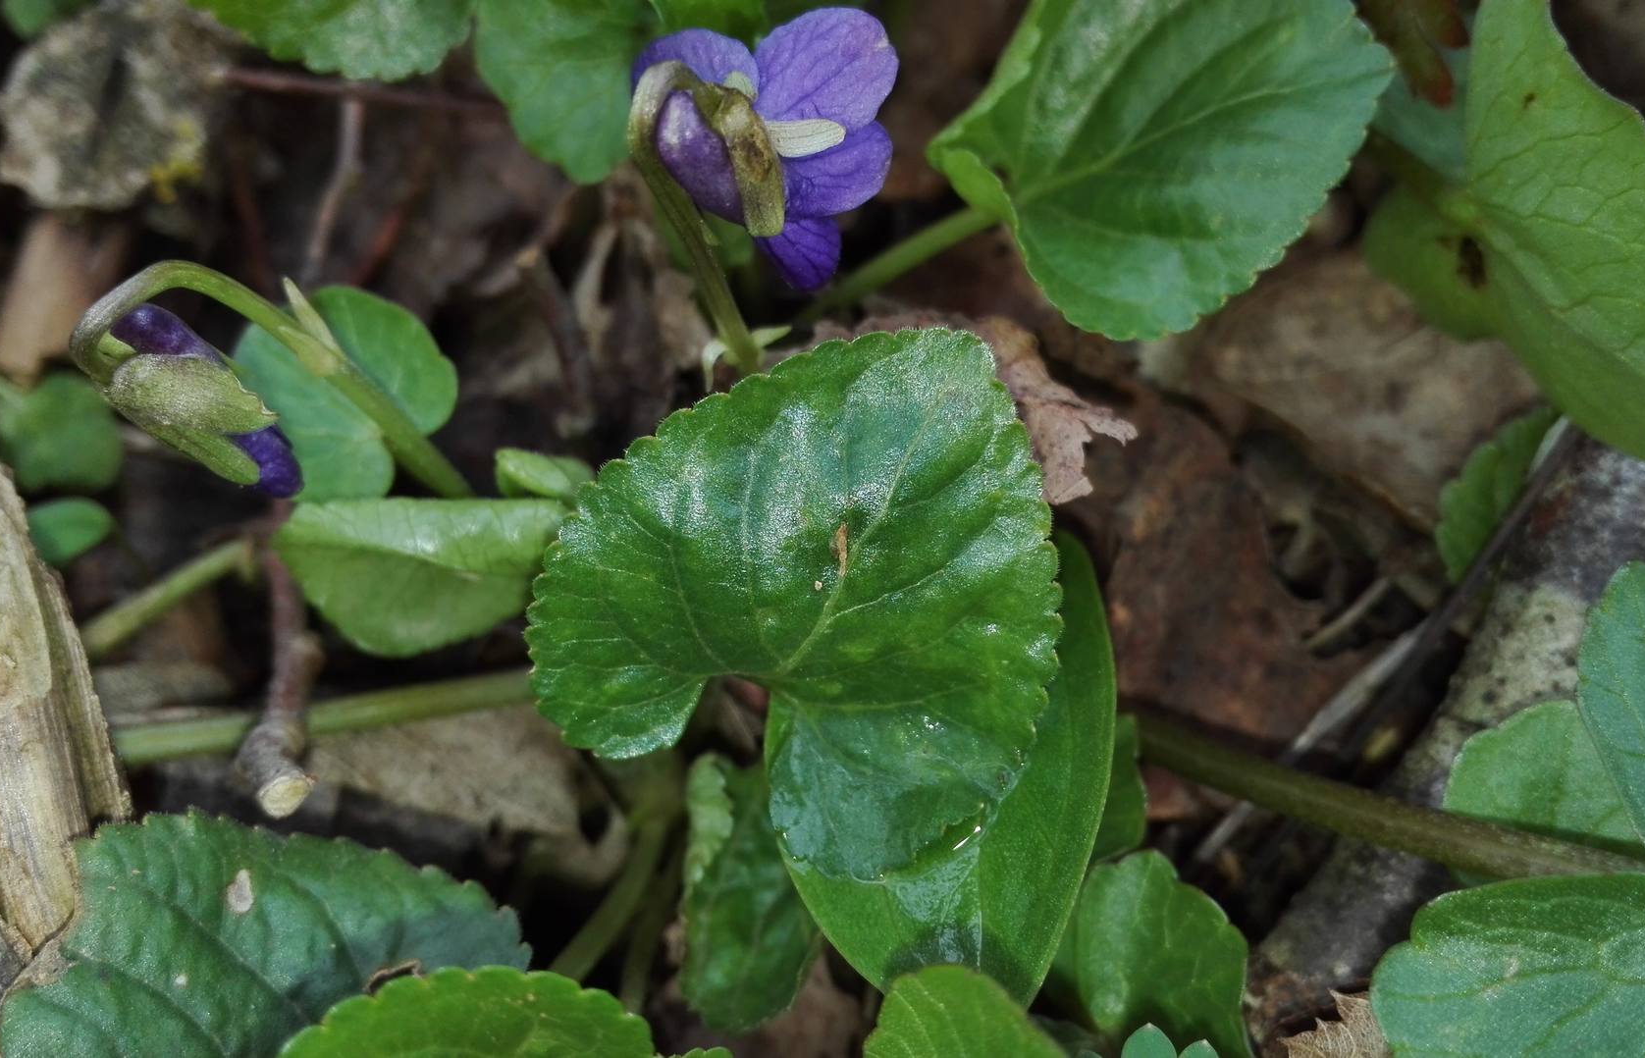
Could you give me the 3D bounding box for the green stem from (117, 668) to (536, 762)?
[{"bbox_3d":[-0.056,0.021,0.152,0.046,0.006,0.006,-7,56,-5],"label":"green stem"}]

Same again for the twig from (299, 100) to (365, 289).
[{"bbox_3d":[-0.075,-0.052,0.206,0.003,0.003,0.039,0,59,0],"label":"twig"}]

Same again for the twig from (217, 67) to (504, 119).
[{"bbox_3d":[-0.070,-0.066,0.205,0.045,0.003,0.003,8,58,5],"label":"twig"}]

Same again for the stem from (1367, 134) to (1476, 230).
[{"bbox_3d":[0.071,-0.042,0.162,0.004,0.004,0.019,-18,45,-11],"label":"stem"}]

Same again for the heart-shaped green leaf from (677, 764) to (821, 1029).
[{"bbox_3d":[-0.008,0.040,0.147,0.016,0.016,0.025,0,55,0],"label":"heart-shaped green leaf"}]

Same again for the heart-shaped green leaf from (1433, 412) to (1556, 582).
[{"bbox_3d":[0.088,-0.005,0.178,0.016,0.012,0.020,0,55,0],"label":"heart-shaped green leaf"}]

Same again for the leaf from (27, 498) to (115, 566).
[{"bbox_3d":[-0.100,0.000,0.179,0.011,0.004,0.011,-20,62,-11],"label":"leaf"}]

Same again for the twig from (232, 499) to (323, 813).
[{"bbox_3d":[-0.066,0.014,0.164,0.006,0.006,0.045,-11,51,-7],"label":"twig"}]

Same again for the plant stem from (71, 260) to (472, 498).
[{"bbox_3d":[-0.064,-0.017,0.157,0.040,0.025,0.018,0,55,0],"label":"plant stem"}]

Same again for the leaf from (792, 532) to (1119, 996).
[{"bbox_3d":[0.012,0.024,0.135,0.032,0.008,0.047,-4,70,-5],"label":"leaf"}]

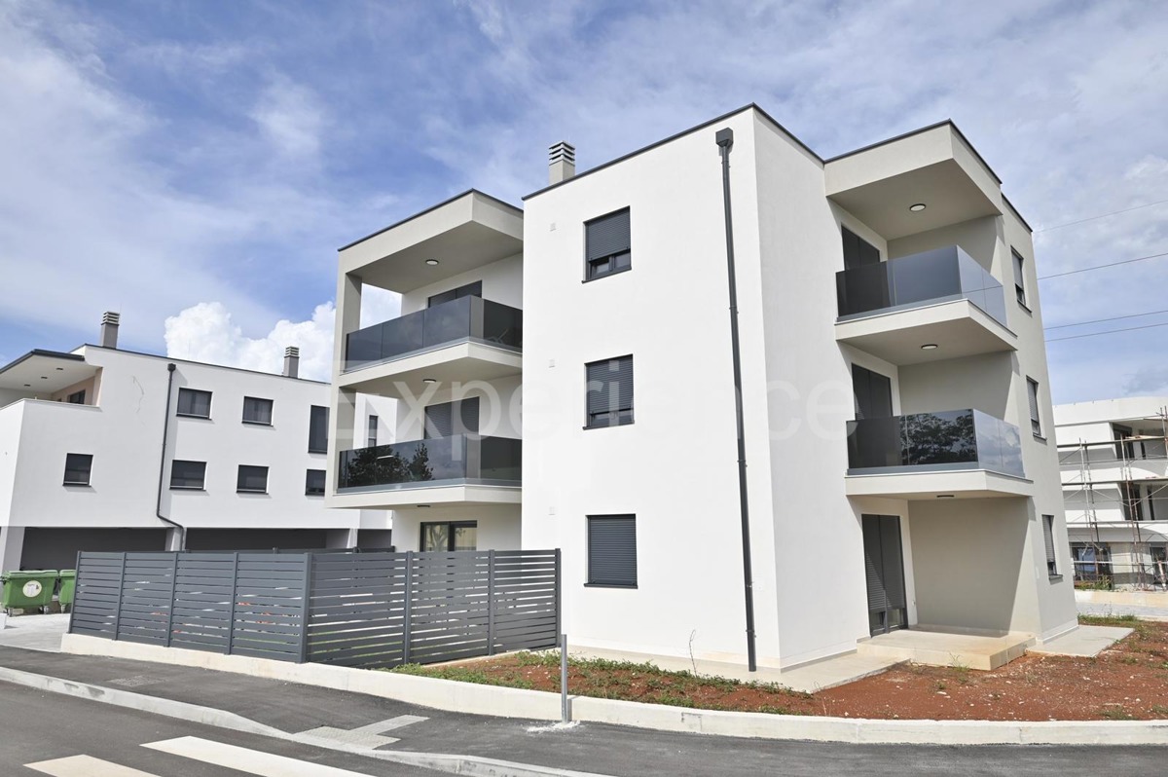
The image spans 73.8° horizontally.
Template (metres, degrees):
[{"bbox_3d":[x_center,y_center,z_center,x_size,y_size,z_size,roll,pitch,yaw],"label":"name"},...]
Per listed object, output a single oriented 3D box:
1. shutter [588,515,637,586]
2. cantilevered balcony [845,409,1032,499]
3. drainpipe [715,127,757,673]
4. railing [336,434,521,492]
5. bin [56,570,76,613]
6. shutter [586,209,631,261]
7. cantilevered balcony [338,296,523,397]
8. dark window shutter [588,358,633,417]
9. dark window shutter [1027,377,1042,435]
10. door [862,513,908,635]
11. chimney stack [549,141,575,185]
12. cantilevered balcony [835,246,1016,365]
[{"bbox_3d":[0.559,2.968,14.336,1.170,1.260,0.050,-10,-14,41],"label":"shutter"},{"bbox_3d":[6.852,1.375,14.967,2.394,1.387,3.306,-10,-14,40],"label":"cantilevered balcony"},{"bbox_3d":[2.530,-0.091,12.882,0.261,9.073,0.169,-10,-14,40],"label":"drainpipe"},{"bbox_3d":[-3.563,1.867,18.110,4.797,1.037,1.886,-10,-14,40],"label":"railing"},{"bbox_3d":[-15.681,6.359,24.484,1.320,1.300,0.920,6,-13,-30],"label":"bin"},{"bbox_3d":[0.527,-3.051,15.498,1.170,0.830,0.050,-10,-14,41],"label":"shutter"},{"bbox_3d":[-3.624,-0.875,18.647,4.981,1.381,1.993,-10,-14,40],"label":"cantilevered balcony"},{"bbox_3d":[0.528,-0.051,14.896,1.182,1.025,0.065,-10,-14,40],"label":"dark window shutter"},{"bbox_3d":[9.699,0.388,16.845,0.060,1.180,1.170,-10,-14,41],"label":"dark window shutter"},{"bbox_3d":[5.910,3.631,15.306,0.100,2.230,1.960,-10,-14,41],"label":"door"},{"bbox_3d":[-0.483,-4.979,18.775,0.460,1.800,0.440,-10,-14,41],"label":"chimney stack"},{"bbox_3d":[6.863,-1.541,15.526,2.380,1.400,3.400,-10,-14,41],"label":"cantilevered balcony"}]

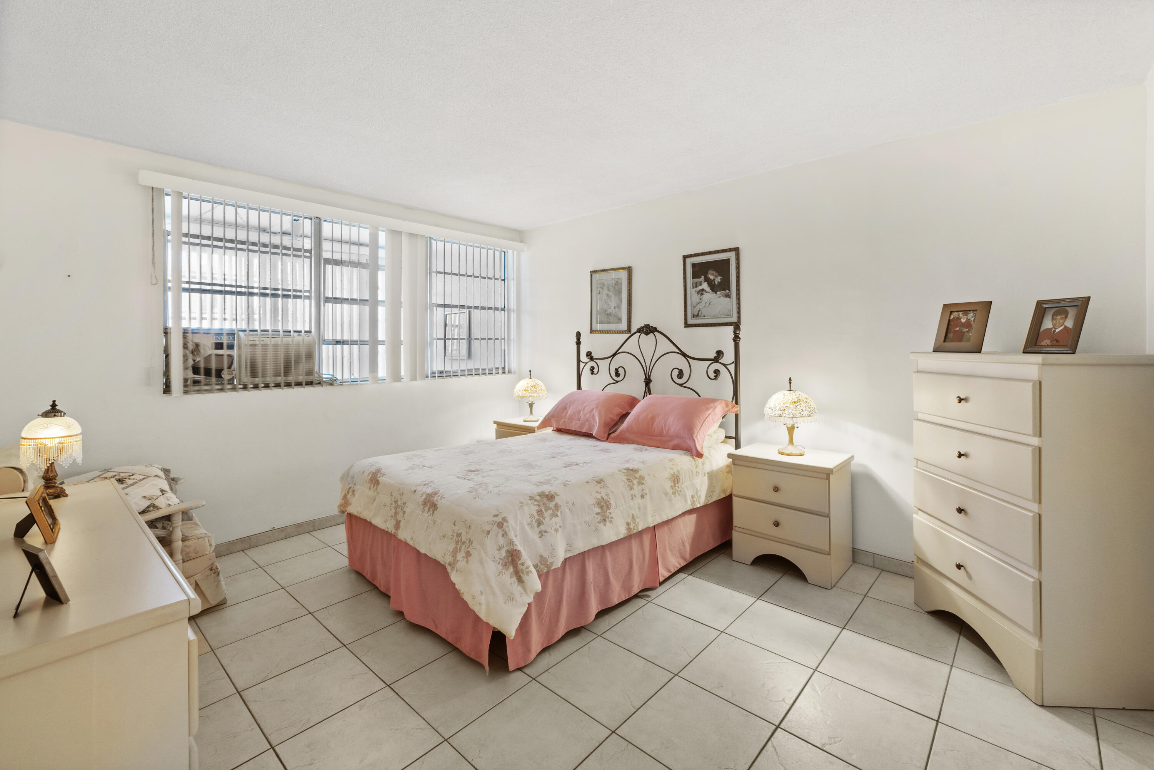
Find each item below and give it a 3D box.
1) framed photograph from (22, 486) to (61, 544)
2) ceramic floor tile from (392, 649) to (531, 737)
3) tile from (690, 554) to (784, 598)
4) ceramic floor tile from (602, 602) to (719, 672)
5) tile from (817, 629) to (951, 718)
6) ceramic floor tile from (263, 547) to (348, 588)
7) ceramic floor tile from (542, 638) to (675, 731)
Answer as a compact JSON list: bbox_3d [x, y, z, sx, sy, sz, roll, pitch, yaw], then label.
[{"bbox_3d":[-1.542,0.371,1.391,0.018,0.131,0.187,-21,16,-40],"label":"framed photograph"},{"bbox_3d":[-0.455,1.181,1.896,0.400,0.010,0.400,2,5,42],"label":"ceramic floor tile"},{"bbox_3d":[0.961,1.127,2.858,0.405,0.010,0.405,2,4,42],"label":"tile"},{"bbox_3d":[0.394,1.168,2.244,0.405,0.010,0.405,2,4,42],"label":"ceramic floor tile"},{"bbox_3d":[1.262,1.160,1.971,0.400,0.010,0.400,2,5,42],"label":"tile"},{"bbox_3d":[-1.691,1.142,3.030,0.405,0.010,0.405,2,4,42],"label":"ceramic floor tile"},{"bbox_3d":[0.117,1.171,1.926,0.395,0.010,0.395,3,4,42],"label":"ceramic floor tile"}]

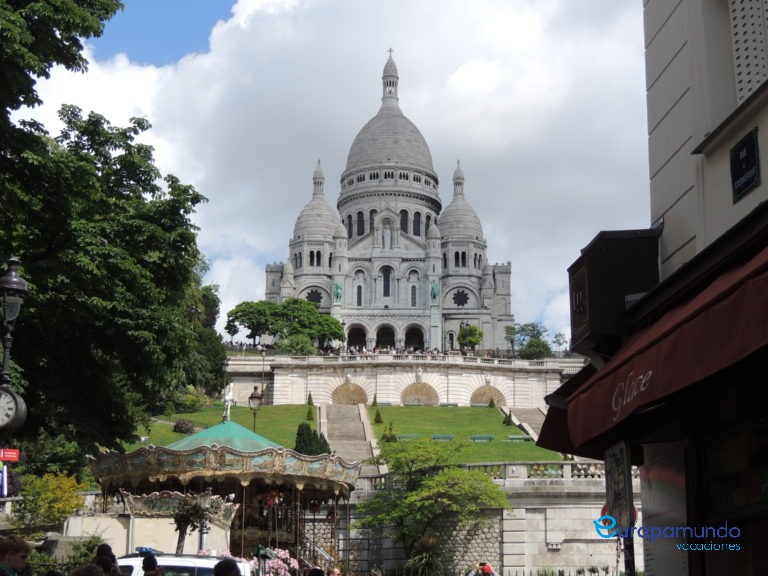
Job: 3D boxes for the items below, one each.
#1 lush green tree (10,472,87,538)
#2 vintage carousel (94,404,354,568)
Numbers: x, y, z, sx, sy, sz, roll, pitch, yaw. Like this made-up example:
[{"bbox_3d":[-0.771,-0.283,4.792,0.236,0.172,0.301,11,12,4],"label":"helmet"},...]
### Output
[{"bbox_3d":[-13.610,8.860,54.000,3.080,2.760,2.620,0,-13,0],"label":"lush green tree"},{"bbox_3d":[-6.190,7.790,52.000,10.550,6.800,10.550,0,-13,0],"label":"vintage carousel"}]

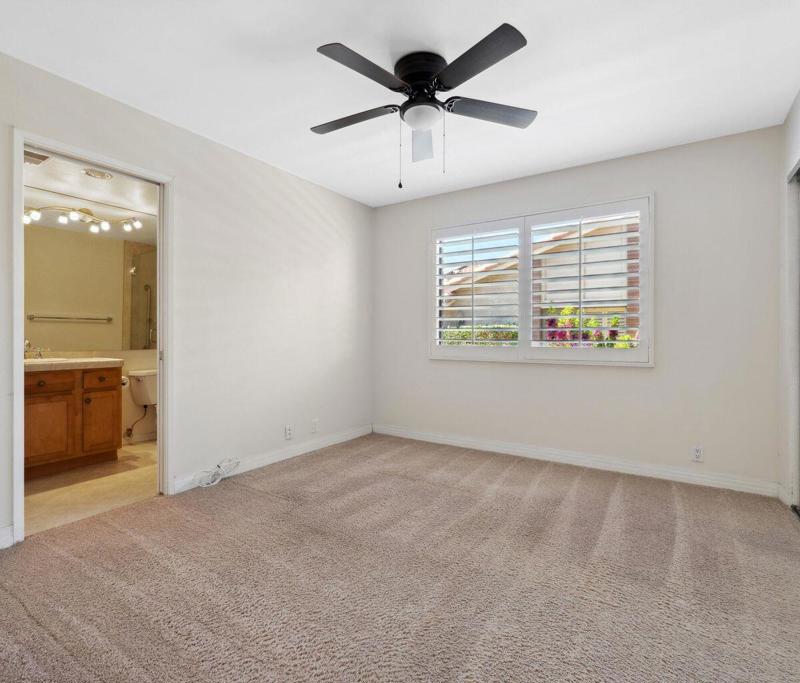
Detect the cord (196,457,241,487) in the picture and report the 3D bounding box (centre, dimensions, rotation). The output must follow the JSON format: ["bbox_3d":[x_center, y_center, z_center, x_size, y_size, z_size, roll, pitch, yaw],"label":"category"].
[{"bbox_3d":[-1.288,0.940,3.039,0.075,0.130,0.345,1,1,33],"label":"cord"}]

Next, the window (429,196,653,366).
[{"bbox_3d":[1.099,-0.463,3.700,1.900,1.285,0.080,1,1,33],"label":"window"}]

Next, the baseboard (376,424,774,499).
[{"bbox_3d":[1.100,0.959,3.709,3.310,0.102,0.020,1,1,33],"label":"baseboard"}]

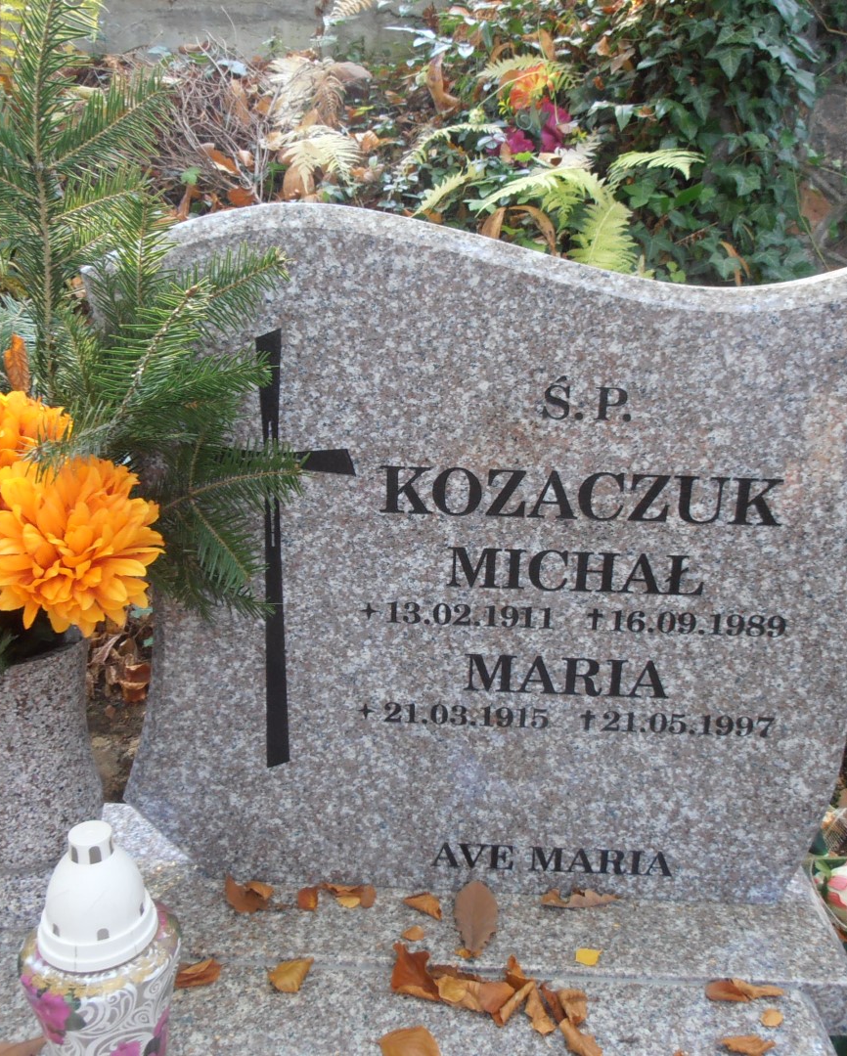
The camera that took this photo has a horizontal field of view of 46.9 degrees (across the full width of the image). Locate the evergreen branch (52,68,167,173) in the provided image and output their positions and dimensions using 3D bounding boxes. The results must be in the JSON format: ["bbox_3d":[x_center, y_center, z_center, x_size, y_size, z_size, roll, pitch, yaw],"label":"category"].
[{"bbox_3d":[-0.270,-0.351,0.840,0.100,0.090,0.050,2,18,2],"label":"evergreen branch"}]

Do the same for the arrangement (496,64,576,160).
[{"bbox_3d":[0.199,-0.753,1.760,0.135,0.165,0.120,2,18,2],"label":"arrangement"}]

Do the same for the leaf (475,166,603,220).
[{"bbox_3d":[0.178,-0.513,1.500,0.185,0.075,0.100,2,18,2],"label":"leaf"}]

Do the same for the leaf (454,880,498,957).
[{"bbox_3d":[0.049,0.365,0.913,0.040,0.016,0.085,2,30,2],"label":"leaf"}]

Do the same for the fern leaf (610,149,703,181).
[{"bbox_3d":[0.377,-0.588,1.580,0.145,0.050,0.080,2,18,2],"label":"fern leaf"}]

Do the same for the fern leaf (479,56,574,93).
[{"bbox_3d":[0.188,-0.827,1.780,0.165,0.060,0.090,2,18,2],"label":"fern leaf"}]

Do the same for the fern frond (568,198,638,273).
[{"bbox_3d":[0.269,-0.435,1.460,0.100,0.120,0.070,2,18,2],"label":"fern frond"}]

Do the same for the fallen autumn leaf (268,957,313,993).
[{"bbox_3d":[-0.118,0.395,0.860,0.040,0.014,0.042,2,18,2],"label":"fallen autumn leaf"}]

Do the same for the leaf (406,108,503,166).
[{"bbox_3d":[0.053,-0.665,1.660,0.155,0.090,0.100,2,18,2],"label":"leaf"}]

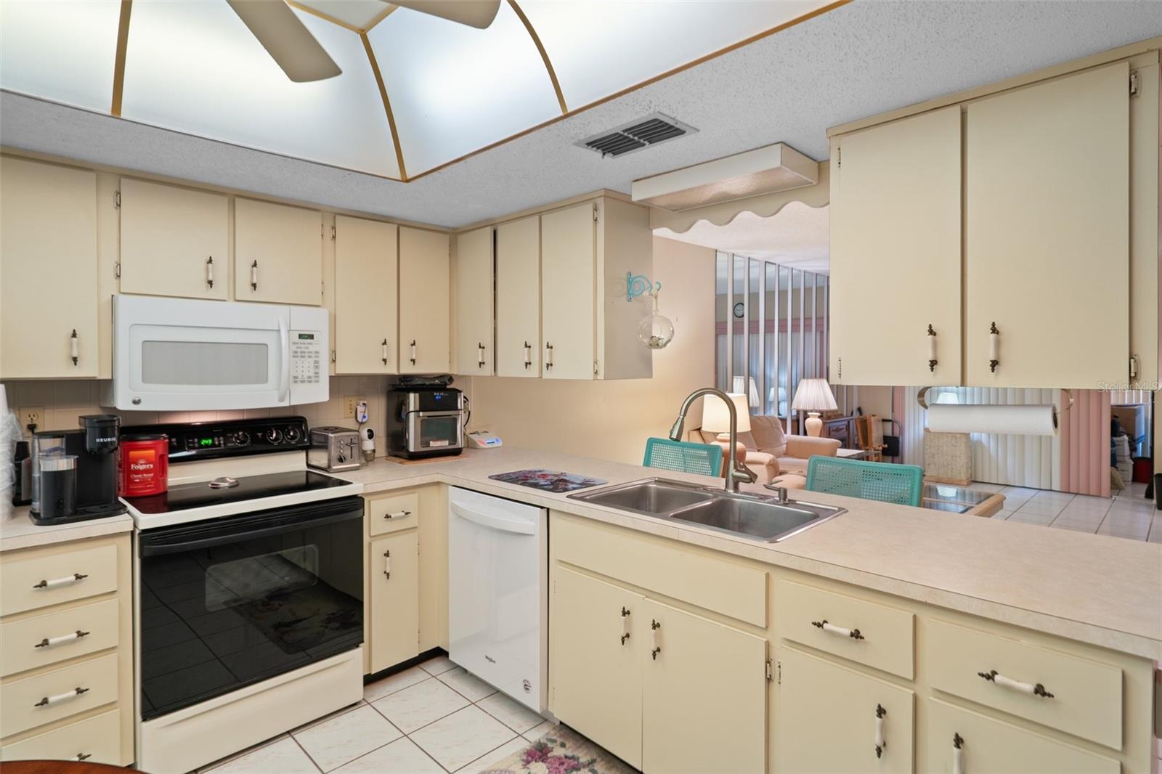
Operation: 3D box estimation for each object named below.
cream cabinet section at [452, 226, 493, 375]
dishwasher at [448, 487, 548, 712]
[{"bbox_3d":[-0.447,-0.428,3.083,0.283,0.735,0.320,2,2,43],"label":"cream cabinet section"},{"bbox_3d":[-0.158,0.841,2.609,0.605,0.797,0.620,2,3,44],"label":"dishwasher"}]

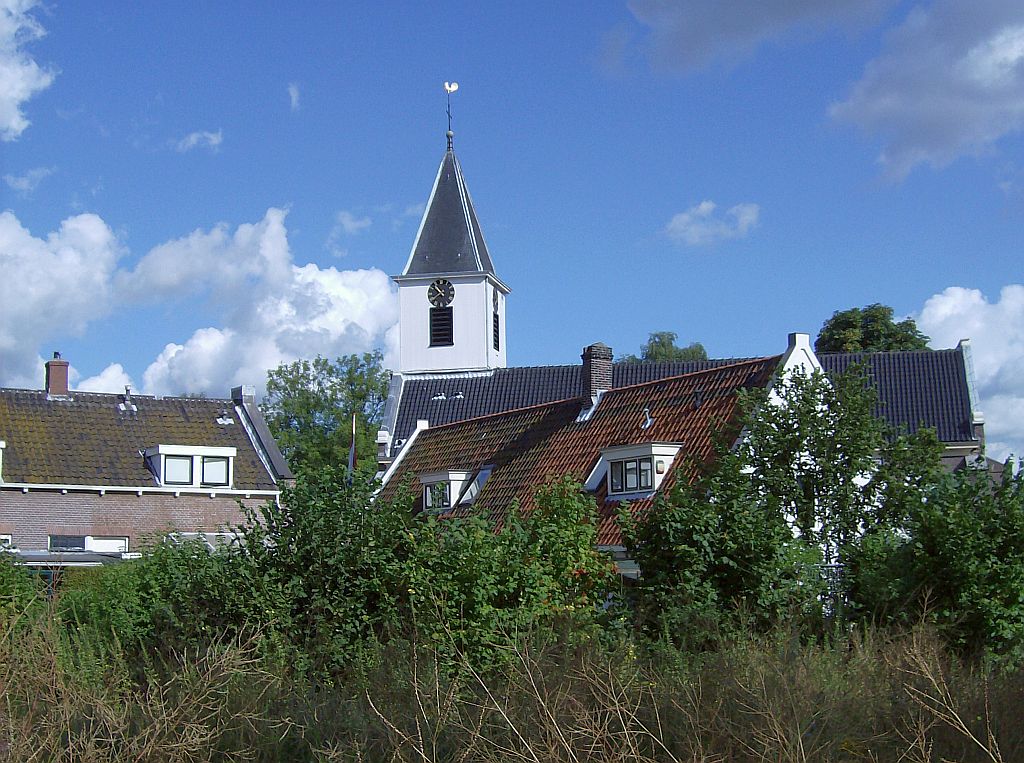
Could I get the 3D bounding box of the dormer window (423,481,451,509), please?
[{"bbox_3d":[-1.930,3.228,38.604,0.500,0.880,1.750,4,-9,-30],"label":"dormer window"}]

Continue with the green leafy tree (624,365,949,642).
[{"bbox_3d":[4.007,1.844,19.421,4.600,4.160,4.000,-2,-8,11],"label":"green leafy tree"}]

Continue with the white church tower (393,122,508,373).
[{"bbox_3d":[-2.625,-5.939,61.952,4.350,11.605,4.350,-2,-8,12],"label":"white church tower"}]

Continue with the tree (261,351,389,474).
[{"bbox_3d":[-8.502,4.084,61.269,6.200,10.916,6.000,0,-8,-8],"label":"tree"}]

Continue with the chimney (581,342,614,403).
[{"bbox_3d":[2.251,-0.178,35.586,0.770,1.620,0.430,4,-9,-30],"label":"chimney"}]

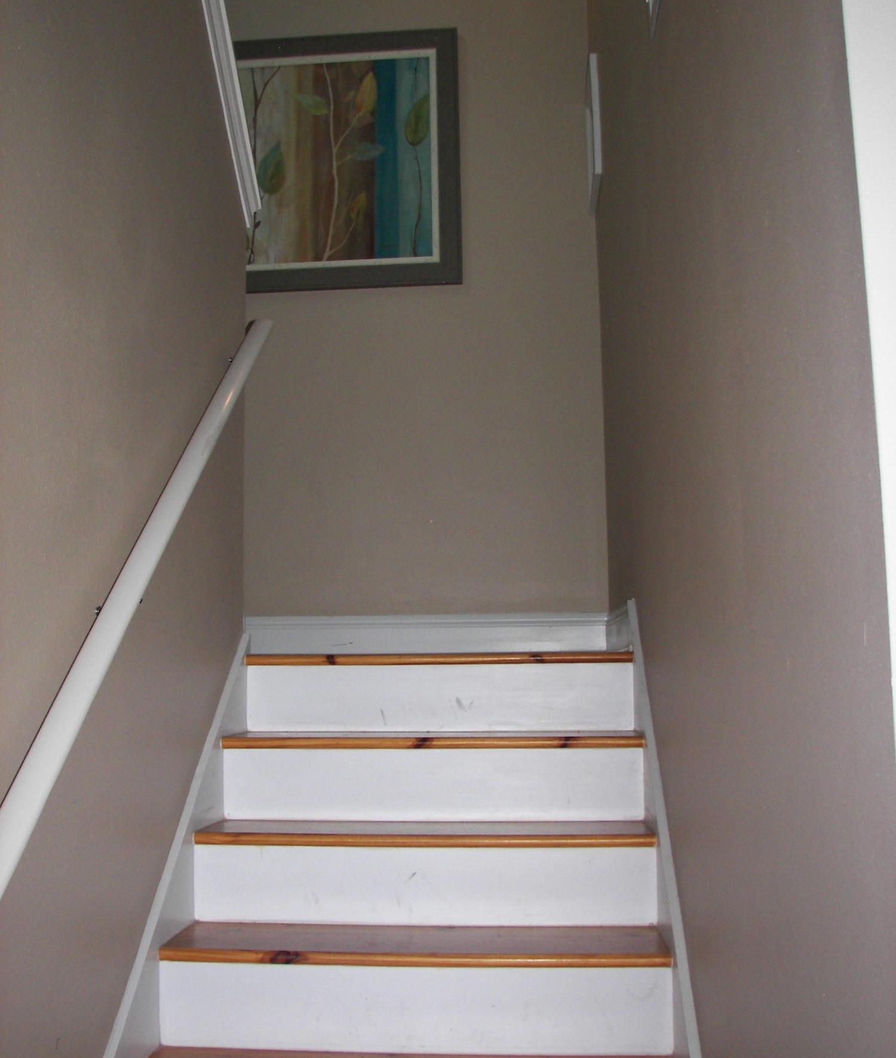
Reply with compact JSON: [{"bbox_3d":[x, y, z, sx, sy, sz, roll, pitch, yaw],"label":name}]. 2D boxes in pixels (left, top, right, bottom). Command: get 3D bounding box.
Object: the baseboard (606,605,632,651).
[{"bbox_3d":[0.508,0.305,3.661,0.018,0.140,0.975,-1,-6,4],"label":"baseboard"}]

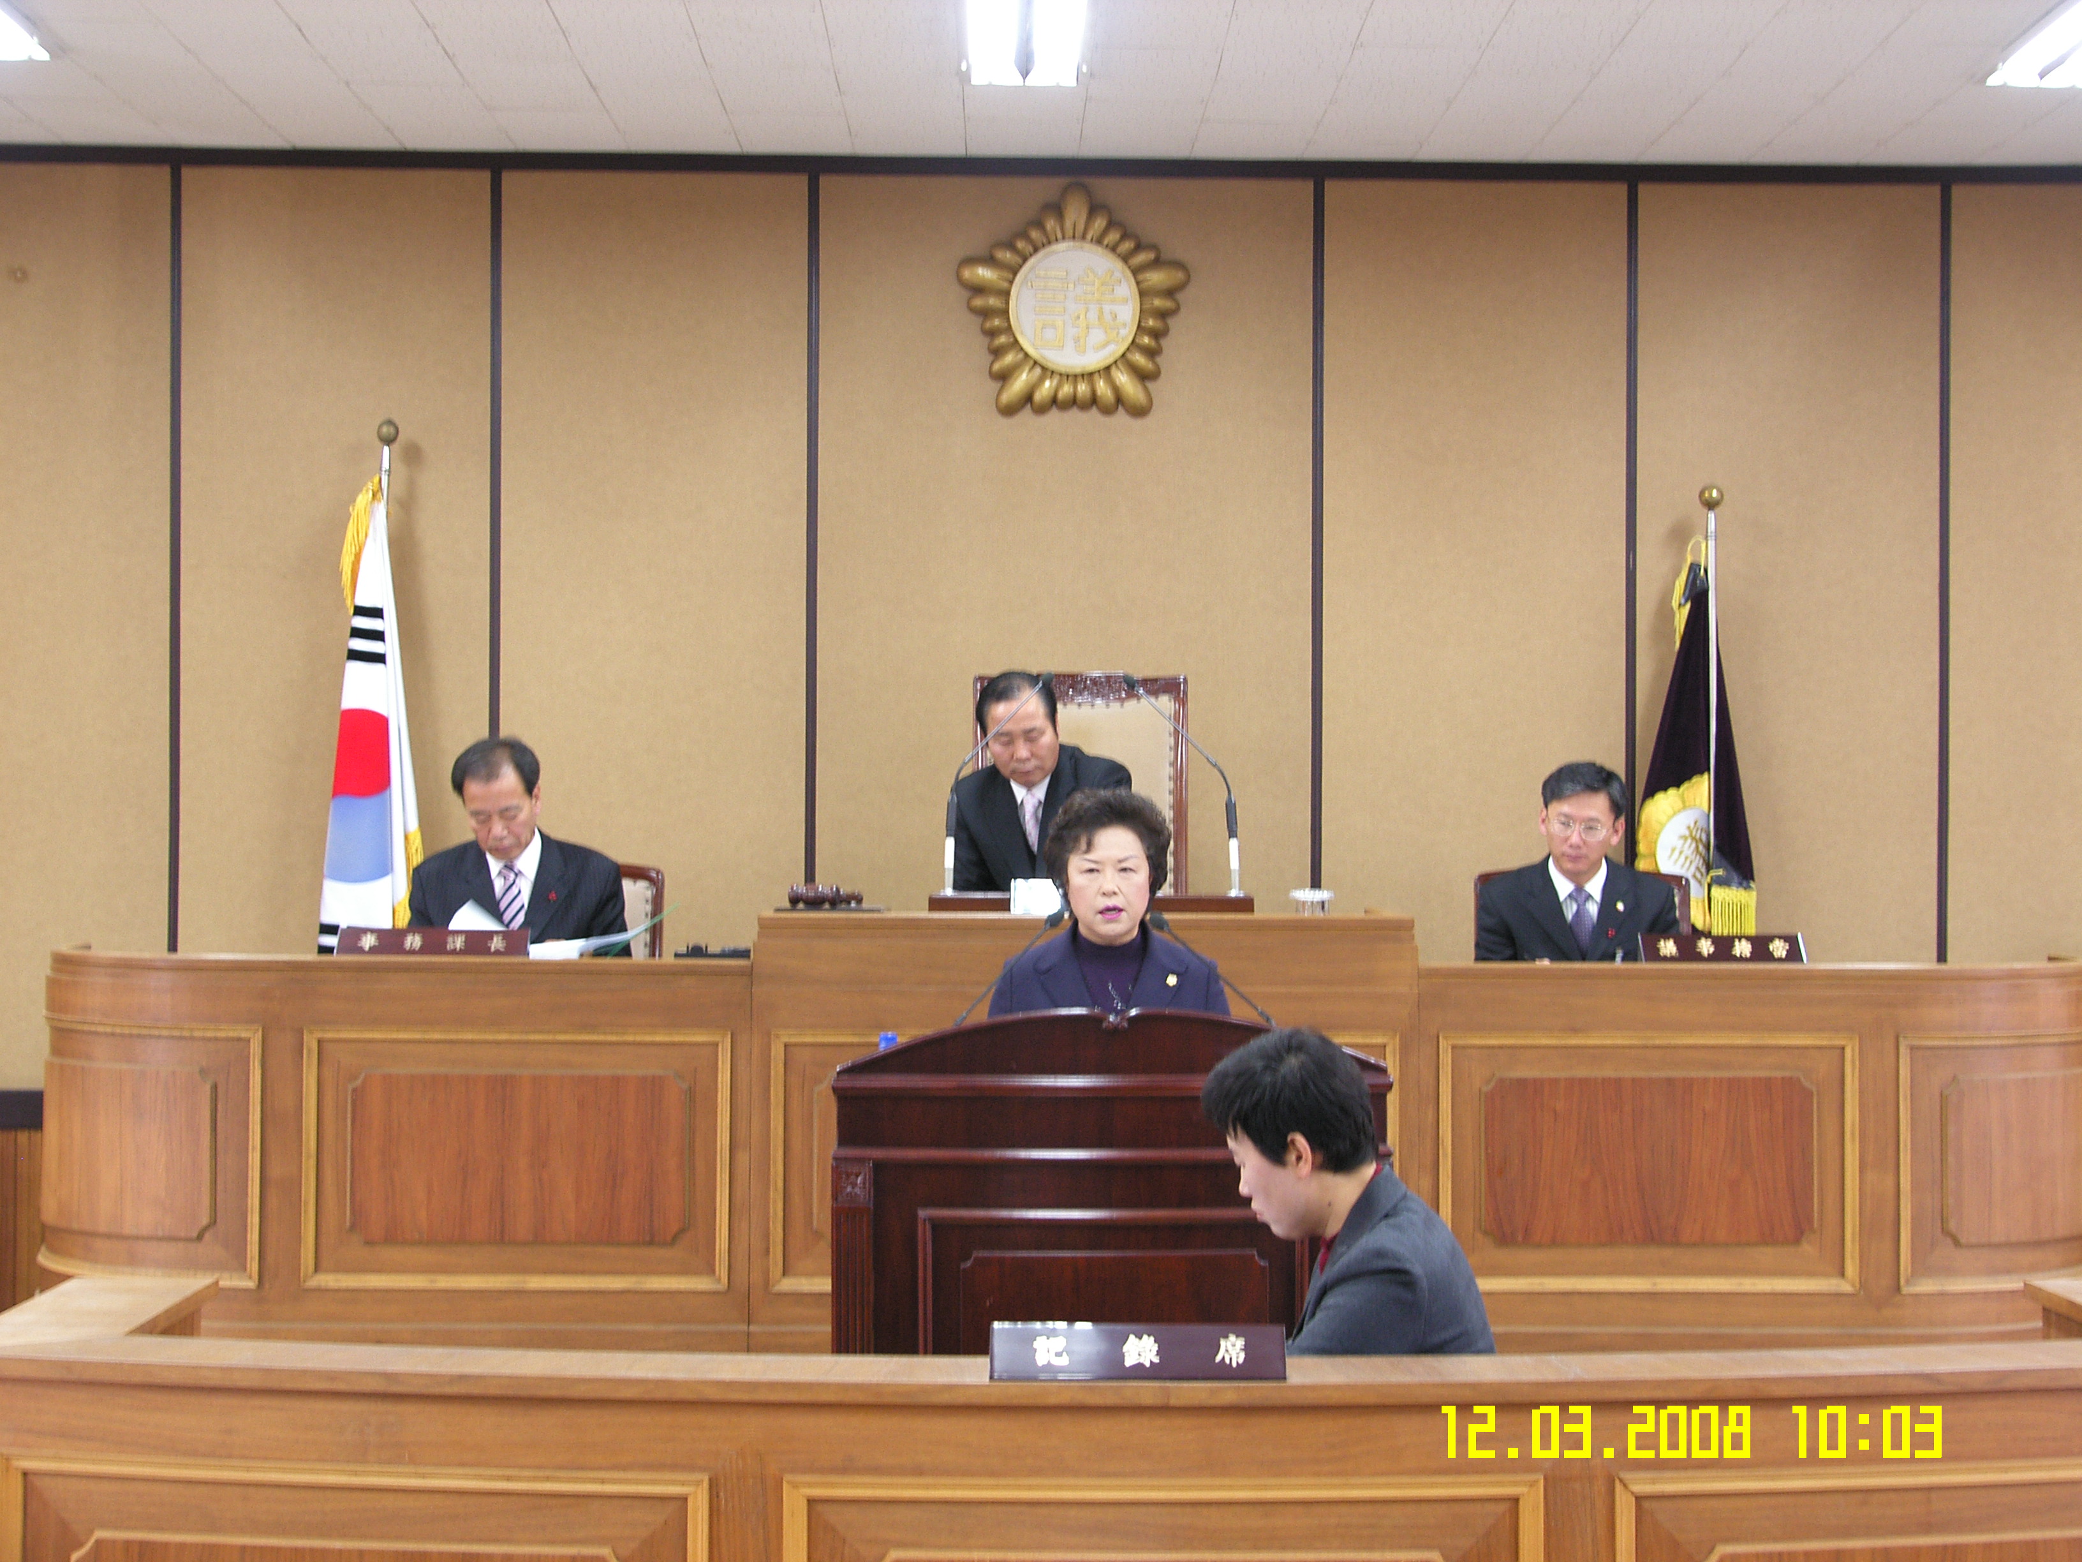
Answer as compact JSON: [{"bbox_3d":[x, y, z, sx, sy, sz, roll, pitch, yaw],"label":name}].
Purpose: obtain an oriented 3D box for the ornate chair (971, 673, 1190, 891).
[{"bbox_3d":[0.092,0.370,7.391,0.600,1.240,0.660,0,-1,-1],"label":"ornate chair"}]

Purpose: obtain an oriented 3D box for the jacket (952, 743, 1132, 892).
[{"bbox_3d":[0.004,0.238,7.025,0.470,0.640,0.420,0,-1,2],"label":"jacket"}]

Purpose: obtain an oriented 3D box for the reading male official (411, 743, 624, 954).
[{"bbox_3d":[-1.108,0.541,6.840,0.500,1.270,0.780,0,-1,1],"label":"reading male official"}]

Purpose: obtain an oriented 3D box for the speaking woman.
[{"bbox_3d":[0.109,0.809,5.538,0.480,1.600,0.330,0,-1,2],"label":"speaking woman"}]

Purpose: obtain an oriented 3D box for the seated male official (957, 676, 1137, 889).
[{"bbox_3d":[-0.001,0.376,6.911,0.480,1.220,0.800,0,-1,2],"label":"seated male official"}]

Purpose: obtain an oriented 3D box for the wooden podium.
[{"bbox_3d":[0.099,0.950,5.111,0.830,1.220,0.520,0,-1,-1],"label":"wooden podium"}]

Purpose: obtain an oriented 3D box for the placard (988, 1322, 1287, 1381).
[{"bbox_3d":[0.102,0.604,3.500,0.311,0.062,0.070,0,-1,-1],"label":"placard"}]

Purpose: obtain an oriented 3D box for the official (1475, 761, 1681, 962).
[{"bbox_3d":[1.148,0.589,6.870,0.500,1.270,0.780,0,-1,2],"label":"official"}]

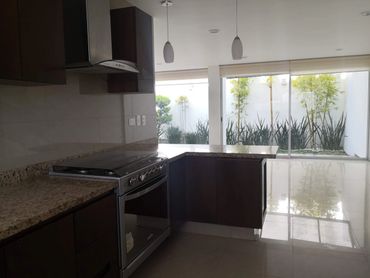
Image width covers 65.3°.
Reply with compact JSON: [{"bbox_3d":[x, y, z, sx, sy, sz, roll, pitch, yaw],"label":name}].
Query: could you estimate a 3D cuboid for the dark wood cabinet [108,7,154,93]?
[{"bbox_3d":[-0.526,-0.818,2.782,0.325,0.748,0.322,1,6,20],"label":"dark wood cabinet"}]

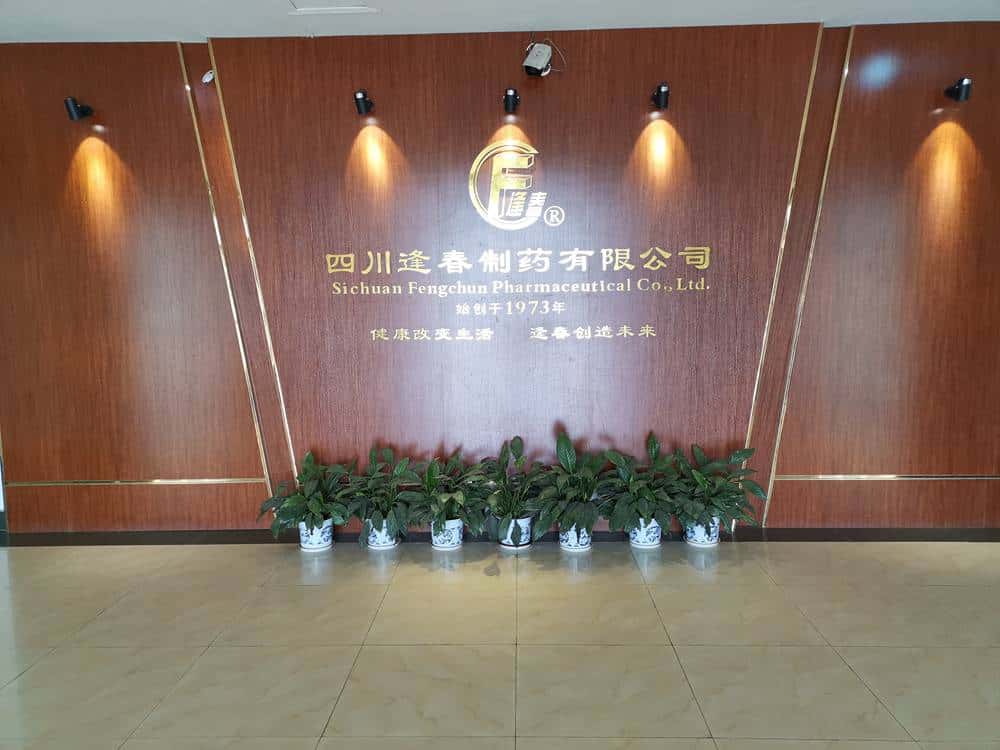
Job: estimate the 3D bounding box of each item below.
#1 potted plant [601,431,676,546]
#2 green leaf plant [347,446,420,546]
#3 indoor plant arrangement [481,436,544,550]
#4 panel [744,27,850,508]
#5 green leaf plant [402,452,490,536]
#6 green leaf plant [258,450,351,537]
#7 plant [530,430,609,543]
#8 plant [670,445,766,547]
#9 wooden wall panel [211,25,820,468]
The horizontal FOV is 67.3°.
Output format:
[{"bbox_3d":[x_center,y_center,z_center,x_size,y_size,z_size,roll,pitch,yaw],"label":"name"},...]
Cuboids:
[{"bbox_3d":[0.728,0.632,3.926,0.390,0.665,0.380,-1,6,2],"label":"potted plant"},{"bbox_3d":[-0.610,0.676,3.979,0.400,0.605,0.360,-1,6,2],"label":"green leaf plant"},{"bbox_3d":[0.069,0.644,3.956,0.360,0.653,0.360,-1,6,2],"label":"indoor plant arrangement"},{"bbox_3d":[1.557,-0.470,4.027,0.555,2.660,0.060,-1,6,2],"label":"panel"},{"bbox_3d":[-0.281,0.626,3.954,0.470,0.460,0.380,-1,6,2],"label":"green leaf plant"},{"bbox_3d":[-1.036,0.691,3.973,0.520,0.587,0.400,-1,6,2],"label":"green leaf plant"},{"bbox_3d":[0.368,0.634,3.937,0.420,0.670,0.380,-1,6,2],"label":"plant"},{"bbox_3d":[1.133,0.661,3.908,0.510,0.600,0.400,-1,6,2],"label":"plant"},{"bbox_3d":[0.079,-0.453,4.020,3.180,2.680,0.070,-1,6,2],"label":"wooden wall panel"}]

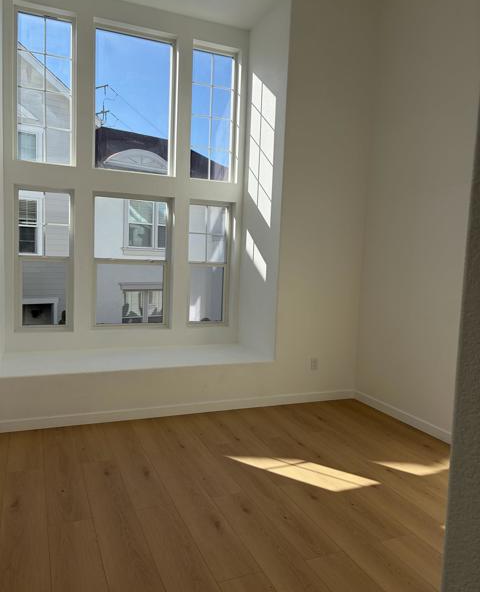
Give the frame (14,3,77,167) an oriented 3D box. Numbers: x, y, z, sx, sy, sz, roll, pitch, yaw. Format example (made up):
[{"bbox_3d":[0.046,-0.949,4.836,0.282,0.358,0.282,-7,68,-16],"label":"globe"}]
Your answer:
[{"bbox_3d":[-1.921,-2.029,4.748,0.518,1.421,0.100,0,5,-23],"label":"frame"}]

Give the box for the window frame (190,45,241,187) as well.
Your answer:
[{"bbox_3d":[-0.291,-2.034,5.413,0.552,1.474,0.110,0,5,-23],"label":"window frame"}]

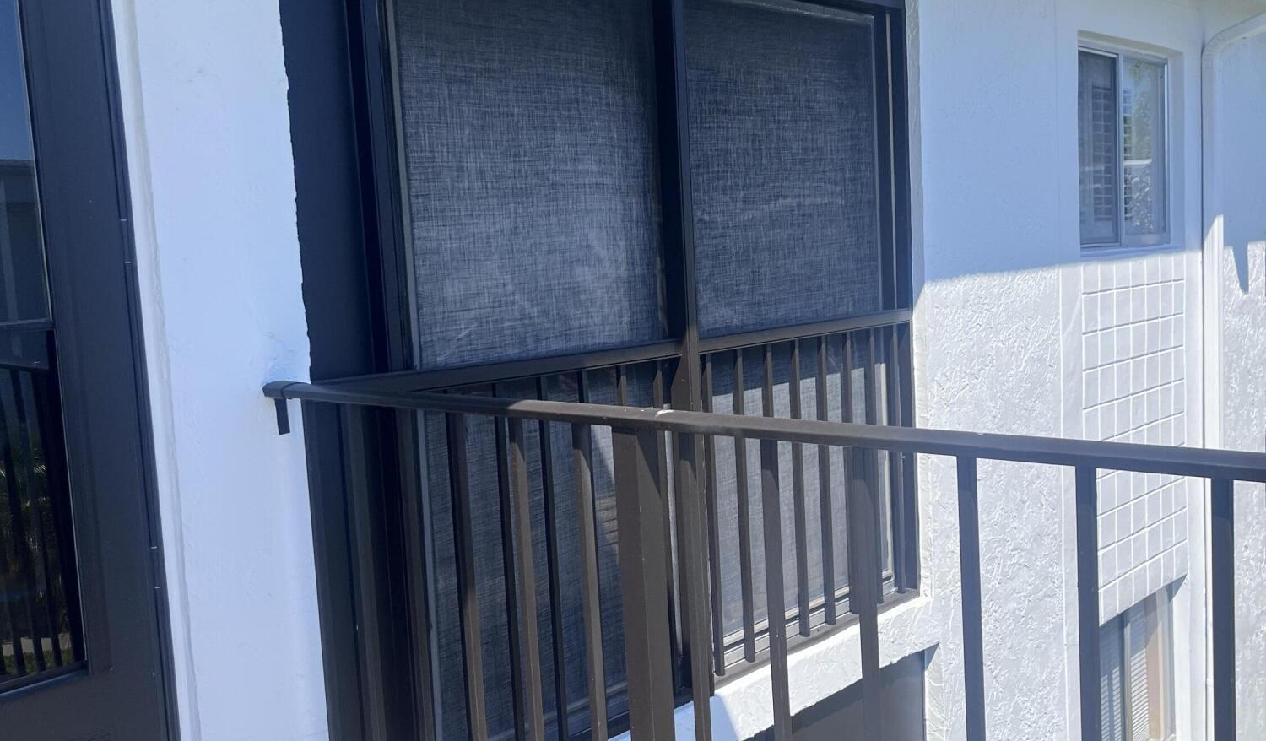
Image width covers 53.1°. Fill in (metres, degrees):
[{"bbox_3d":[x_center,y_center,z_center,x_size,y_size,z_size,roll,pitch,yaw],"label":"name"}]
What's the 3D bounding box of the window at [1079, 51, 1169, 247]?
[{"bbox_3d":[2.261,-1.028,5.918,0.080,0.927,1.161,2,7,43],"label":"window"}]

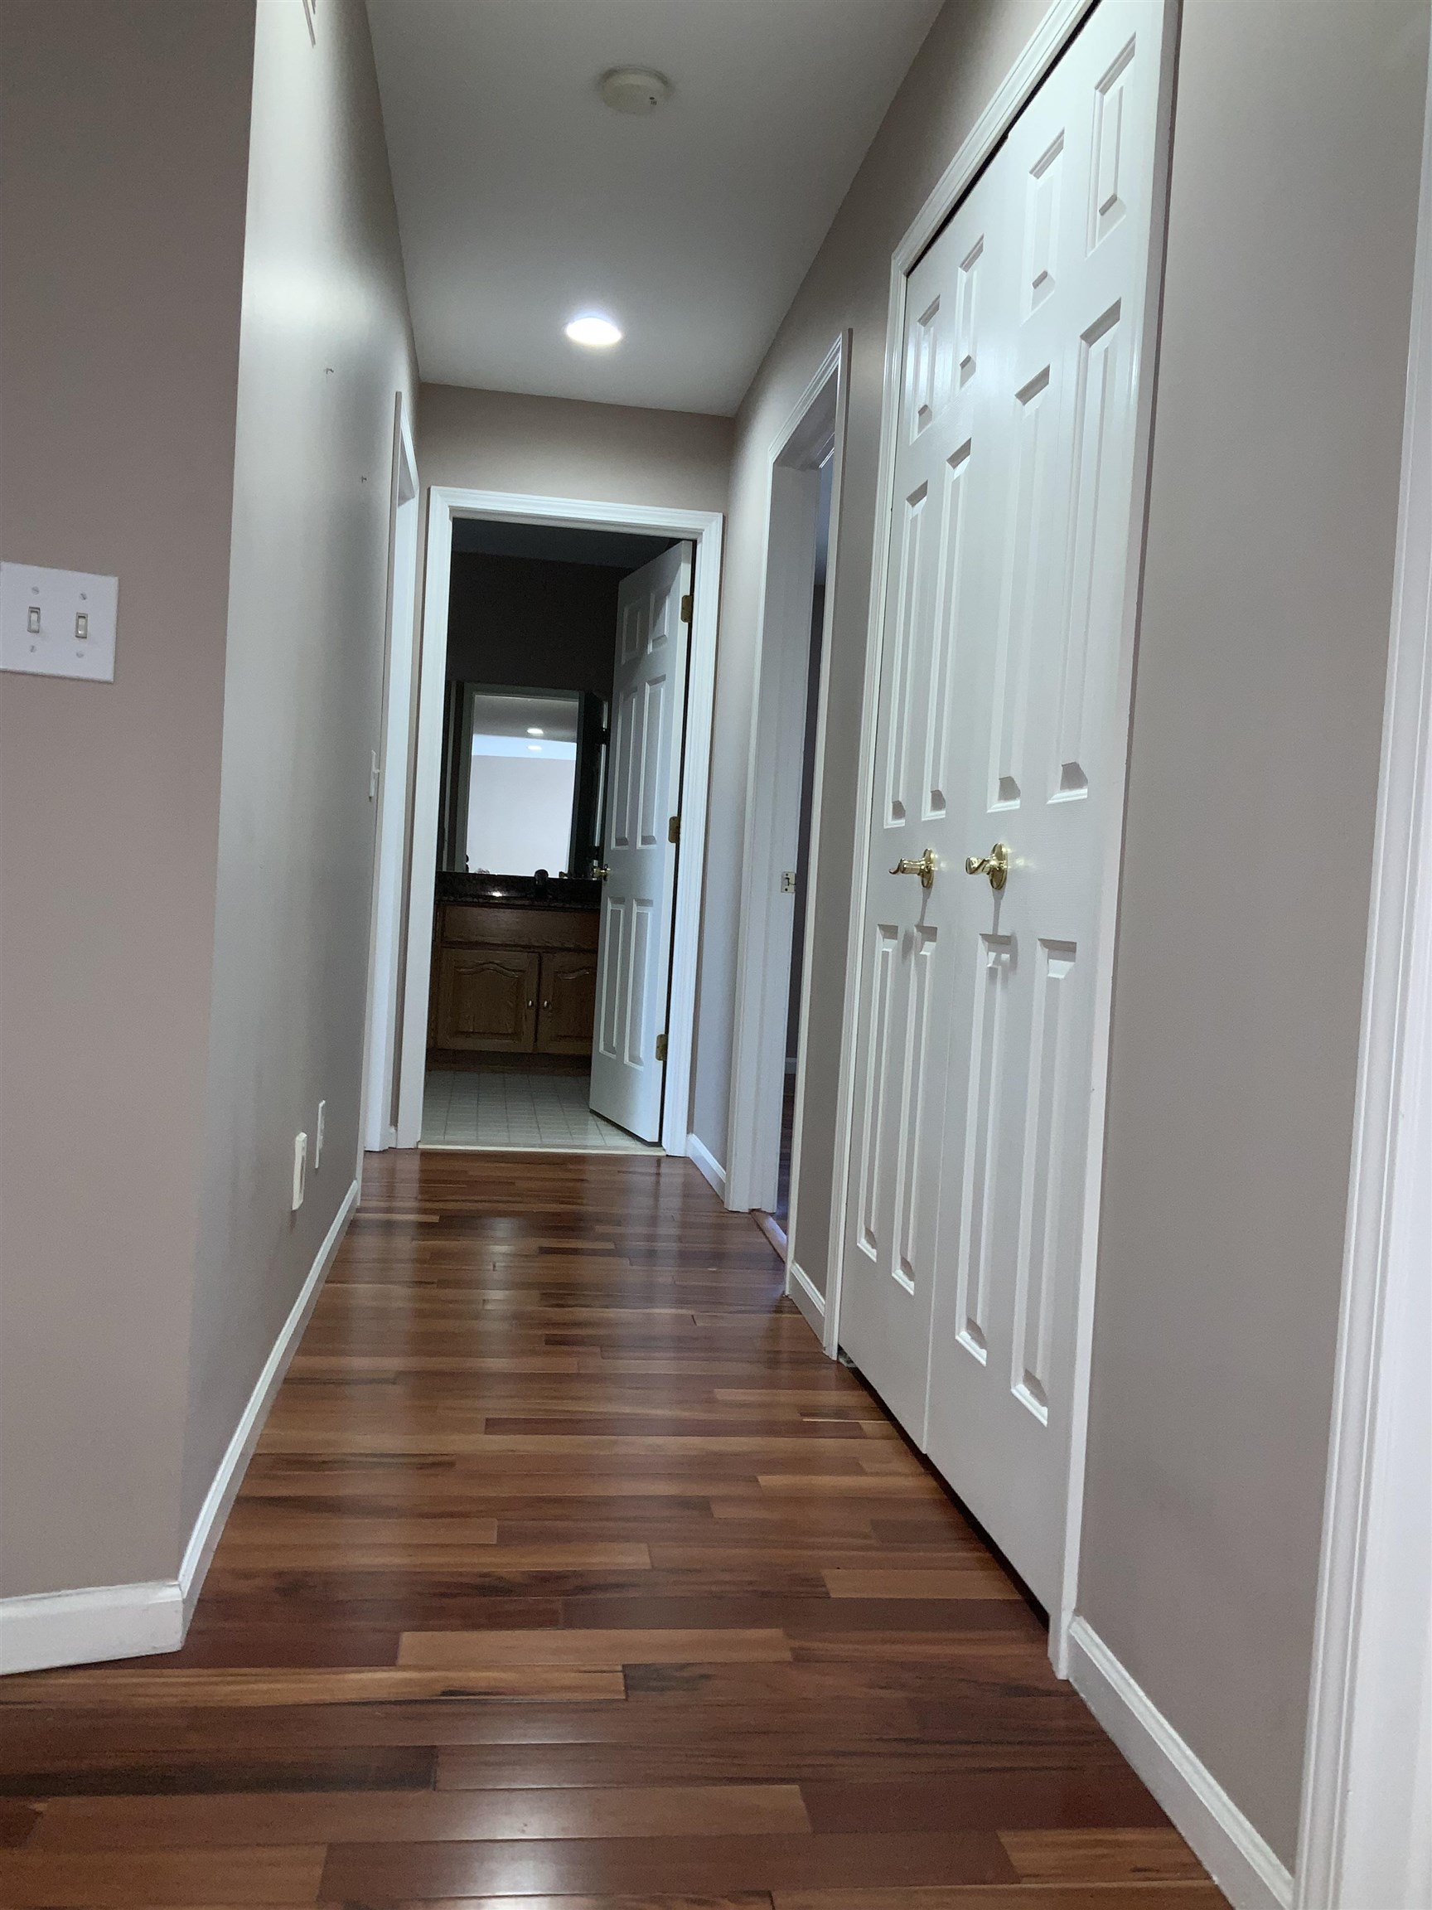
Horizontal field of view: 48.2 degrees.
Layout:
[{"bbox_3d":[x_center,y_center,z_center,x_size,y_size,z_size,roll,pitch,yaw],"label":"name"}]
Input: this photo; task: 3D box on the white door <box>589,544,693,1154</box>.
[{"bbox_3d":[-0.283,-0.392,5.782,0.042,2.020,0.790,2,2,-18],"label":"white door"}]

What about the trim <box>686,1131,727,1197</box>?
[{"bbox_3d":[-0.022,0.653,4.921,0.016,0.074,0.780,3,2,-8],"label":"trim"}]

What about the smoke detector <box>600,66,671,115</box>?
[{"bbox_3d":[-0.157,-1.671,3.108,0.137,0.036,0.137,3,2,-8],"label":"smoke detector"}]

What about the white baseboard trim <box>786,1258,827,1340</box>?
[{"bbox_3d":[0.200,0.726,3.363,0.016,0.074,0.390,3,2,-8],"label":"white baseboard trim"}]

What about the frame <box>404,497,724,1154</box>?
[{"bbox_3d":[-0.511,-0.411,5.257,0.950,2.118,0.130,3,2,-8],"label":"frame"}]

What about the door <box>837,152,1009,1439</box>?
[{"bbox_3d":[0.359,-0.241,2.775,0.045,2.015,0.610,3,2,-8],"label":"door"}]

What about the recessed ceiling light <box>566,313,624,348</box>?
[{"bbox_3d":[-0.342,-1.747,4.497,0.165,0.020,0.165,3,2,-8],"label":"recessed ceiling light"}]

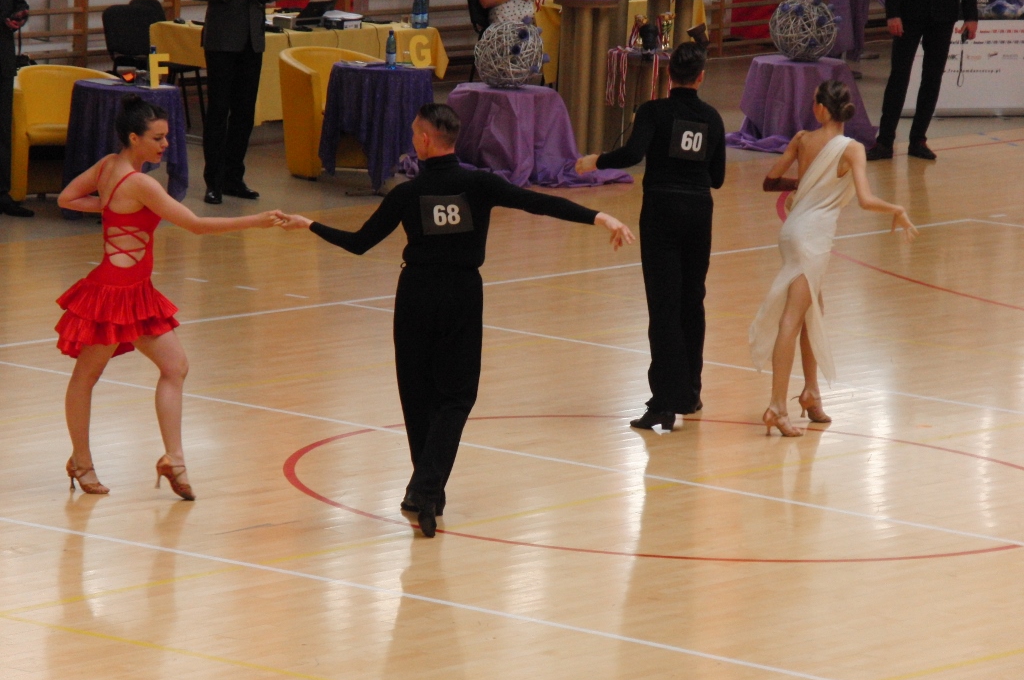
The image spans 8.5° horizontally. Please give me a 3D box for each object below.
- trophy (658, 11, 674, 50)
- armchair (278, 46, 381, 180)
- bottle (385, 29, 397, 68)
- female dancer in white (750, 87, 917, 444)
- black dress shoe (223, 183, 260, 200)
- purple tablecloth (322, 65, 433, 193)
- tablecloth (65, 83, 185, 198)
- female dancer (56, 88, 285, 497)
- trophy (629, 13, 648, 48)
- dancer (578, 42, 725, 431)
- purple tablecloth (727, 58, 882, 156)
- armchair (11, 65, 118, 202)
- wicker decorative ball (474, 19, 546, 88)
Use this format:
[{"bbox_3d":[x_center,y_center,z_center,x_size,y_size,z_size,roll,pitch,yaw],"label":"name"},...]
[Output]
[{"bbox_3d":[0.973,-1.948,43.200,0.100,0.240,0.095,3,8,0],"label":"trophy"},{"bbox_3d":[-1.049,-1.362,41.262,0.720,0.750,0.660,-1,9,-23],"label":"armchair"},{"bbox_3d":[-0.714,-1.709,40.309,0.066,0.232,0.066,3,8,0],"label":"bottle"},{"bbox_3d":[1.501,-0.413,32.141,0.600,1.630,0.520,9,11,36],"label":"female dancer in white"},{"bbox_3d":[-1.582,-0.864,39.922,0.280,0.110,0.100,8,10,32],"label":"black dress shoe"},{"bbox_3d":[-0.796,-1.264,40.440,0.680,0.710,0.680,3,8,0],"label":"purple tablecloth"},{"bbox_3d":[-2.188,-1.080,38.801,0.740,0.710,0.720,3,8,0],"label":"tablecloth"},{"bbox_3d":[-1.468,-0.189,29.150,0.780,1.690,0.640,-5,11,-42],"label":"female dancer"},{"bbox_3d":[0.799,-1.948,43.200,0.105,0.215,0.095,3,8,0],"label":"trophy"},{"bbox_3d":[0.652,-0.511,32.030,0.630,1.770,0.460,0,9,-14],"label":"dancer"},{"bbox_3d":[1.895,-1.565,44.720,0.980,0.520,0.900,3,8,0],"label":"purple tablecloth"},{"bbox_3d":[-2.592,-1.212,39.792,0.730,0.720,0.670,0,9,-15],"label":"armchair"},{"bbox_3d":[-0.005,-1.747,41.973,0.430,0.420,0.430,3,8,0],"label":"wicker decorative ball"}]

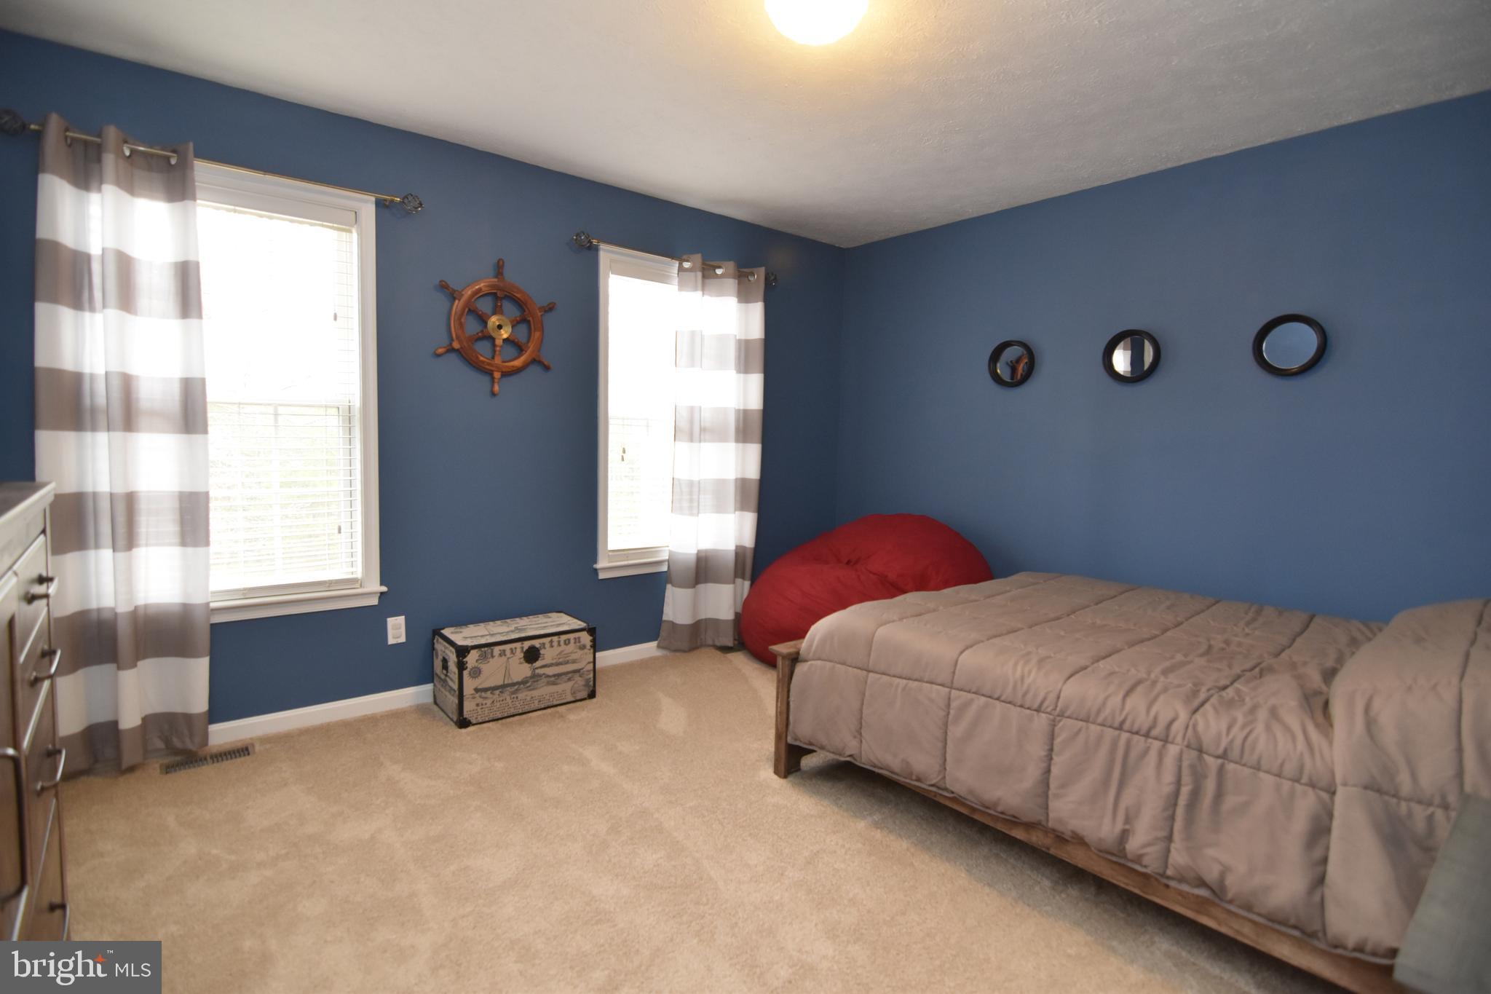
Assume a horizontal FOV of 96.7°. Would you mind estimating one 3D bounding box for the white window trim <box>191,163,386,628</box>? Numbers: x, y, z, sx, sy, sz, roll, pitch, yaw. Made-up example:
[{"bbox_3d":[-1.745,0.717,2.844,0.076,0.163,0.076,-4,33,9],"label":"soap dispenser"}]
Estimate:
[{"bbox_3d":[-1.904,-0.373,2.525,0.940,1.715,0.070,-2,6,-37],"label":"white window trim"}]

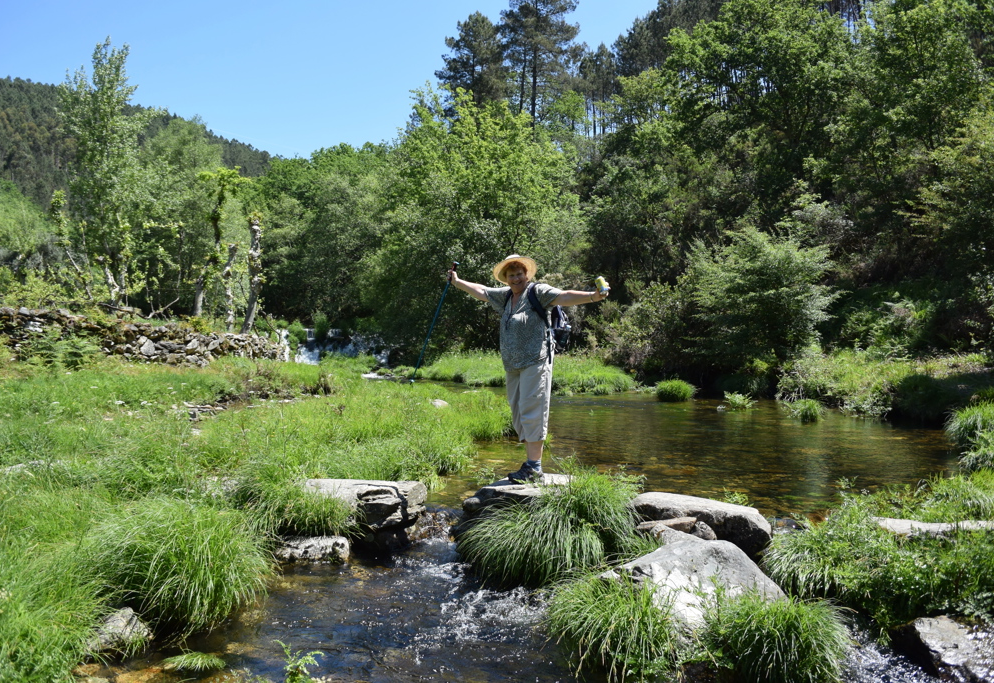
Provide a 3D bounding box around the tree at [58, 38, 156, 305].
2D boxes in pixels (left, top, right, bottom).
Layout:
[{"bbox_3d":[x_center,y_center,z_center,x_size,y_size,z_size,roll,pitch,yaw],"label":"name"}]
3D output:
[{"bbox_3d":[-11.693,-5.090,23.000,2.800,8.000,2.800,0,2,0],"label":"tree"}]

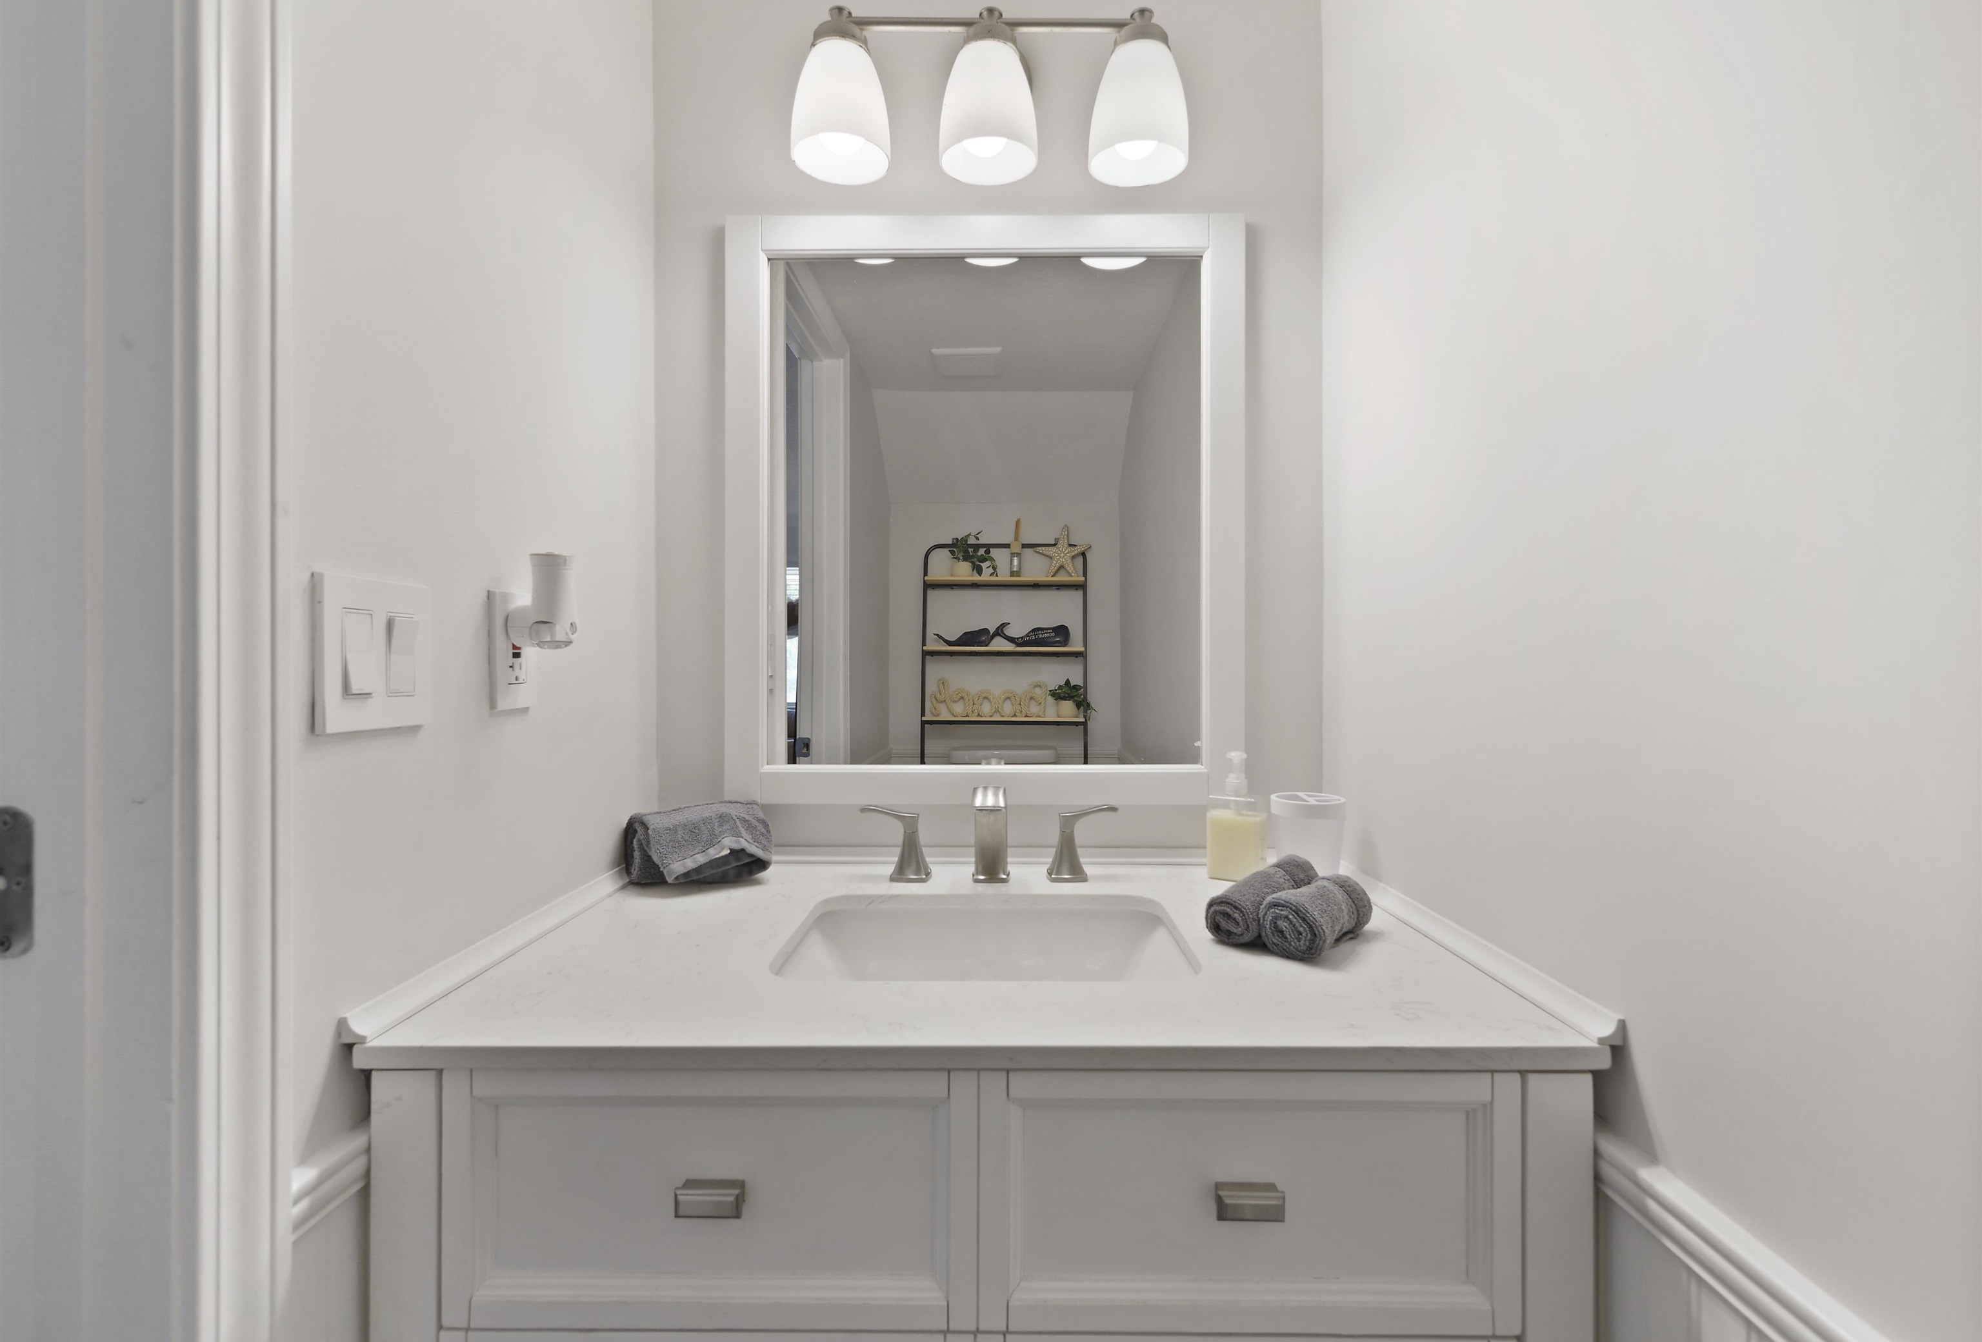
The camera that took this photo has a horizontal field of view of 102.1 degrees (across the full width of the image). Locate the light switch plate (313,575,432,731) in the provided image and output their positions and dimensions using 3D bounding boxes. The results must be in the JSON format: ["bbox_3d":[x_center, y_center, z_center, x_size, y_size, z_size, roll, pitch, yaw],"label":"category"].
[{"bbox_3d":[-0.484,-0.013,0.633,0.011,0.117,0.113,0,0,0],"label":"light switch plate"}]

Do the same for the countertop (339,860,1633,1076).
[{"bbox_3d":[-0.006,0.287,0.880,0.940,0.020,0.565,0,0,0],"label":"countertop"}]

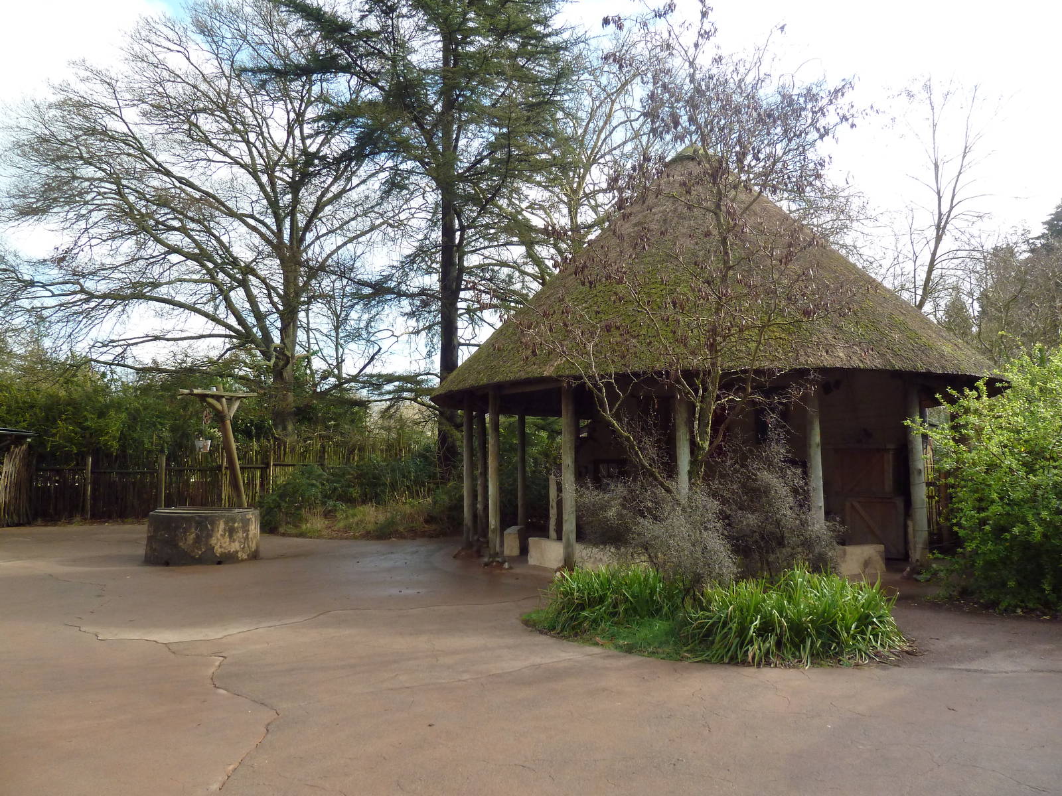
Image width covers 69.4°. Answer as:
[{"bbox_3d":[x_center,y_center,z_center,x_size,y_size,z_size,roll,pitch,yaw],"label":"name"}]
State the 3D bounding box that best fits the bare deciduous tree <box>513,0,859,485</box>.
[{"bbox_3d":[1.810,-1.109,8.607,3.890,6.792,3.500,0,-4,0],"label":"bare deciduous tree"}]

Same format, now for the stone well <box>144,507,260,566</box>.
[{"bbox_3d":[-5.427,2.287,12.882,1.900,0.789,1.900,0,-4,0],"label":"stone well"}]

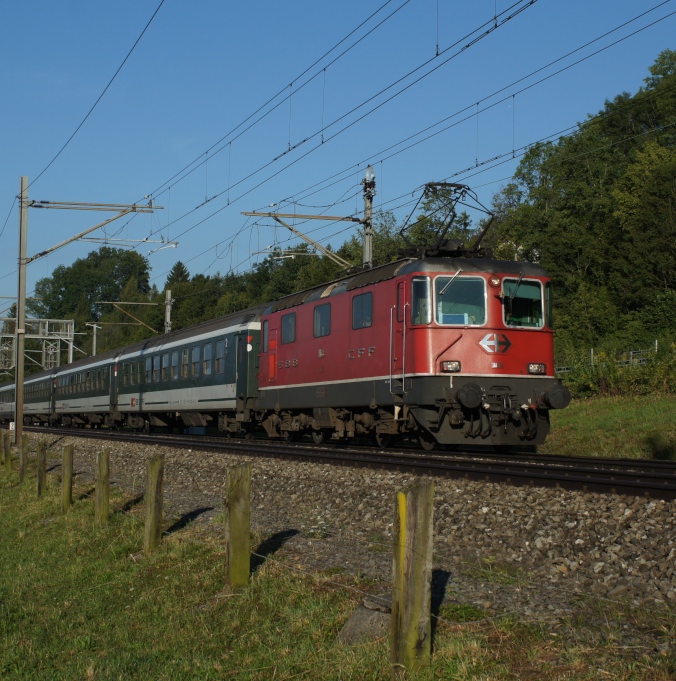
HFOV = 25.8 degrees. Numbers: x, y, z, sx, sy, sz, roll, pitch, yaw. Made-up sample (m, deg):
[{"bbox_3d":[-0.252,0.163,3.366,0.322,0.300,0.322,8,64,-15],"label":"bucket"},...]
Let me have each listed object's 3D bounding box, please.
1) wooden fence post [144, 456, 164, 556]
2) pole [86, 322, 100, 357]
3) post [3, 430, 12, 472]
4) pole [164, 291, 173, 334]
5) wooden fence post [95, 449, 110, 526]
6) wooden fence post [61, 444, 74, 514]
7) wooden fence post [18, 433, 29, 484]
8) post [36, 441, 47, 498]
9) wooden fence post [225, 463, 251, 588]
[{"bbox_3d":[-1.933,1.742,15.569,0.170,1.048,0.155,2,-3,-17],"label":"wooden fence post"},{"bbox_3d":[-17.197,2.690,104.001,0.900,7.649,0.250,2,-3,-17],"label":"pole"},{"bbox_3d":[-8.429,2.830,37.691,0.165,1.017,0.155,2,-3,-17],"label":"post"},{"bbox_3d":[-8.958,1.243,77.549,0.260,7.762,0.240,2,-3,-17],"label":"pole"},{"bbox_3d":[-3.182,1.988,19.971,0.175,1.045,0.155,2,-3,-17],"label":"wooden fence post"},{"bbox_3d":[-4.231,2.173,23.114,0.160,1.090,0.155,2,-3,-17],"label":"wooden fence post"},{"bbox_3d":[-6.905,2.601,32.447,0.155,1.094,0.155,2,-3,-17],"label":"wooden fence post"},{"bbox_3d":[-5.605,2.433,27.936,0.155,1.083,0.155,2,-3,-17],"label":"post"},{"bbox_3d":[-0.834,1.534,12.269,0.180,1.033,0.155,2,-3,-17],"label":"wooden fence post"}]

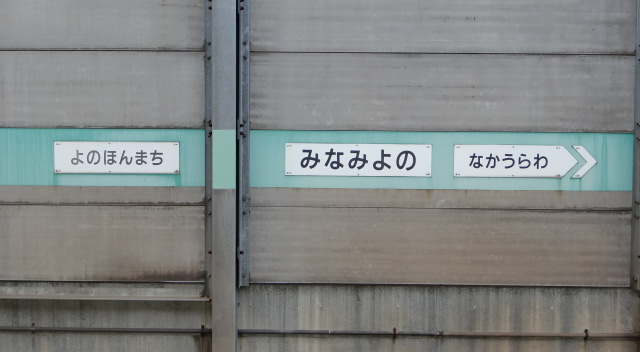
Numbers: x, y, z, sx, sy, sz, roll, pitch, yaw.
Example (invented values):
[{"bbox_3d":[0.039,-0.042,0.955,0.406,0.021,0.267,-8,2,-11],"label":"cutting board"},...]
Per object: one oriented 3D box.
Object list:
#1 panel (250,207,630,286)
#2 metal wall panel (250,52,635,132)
[{"bbox_3d":[0.779,0.461,7.947,2.520,0.500,0.080,1,3,0],"label":"panel"},{"bbox_3d":[0.788,-0.537,7.887,2.520,0.500,0.080,1,3,0],"label":"metal wall panel"}]

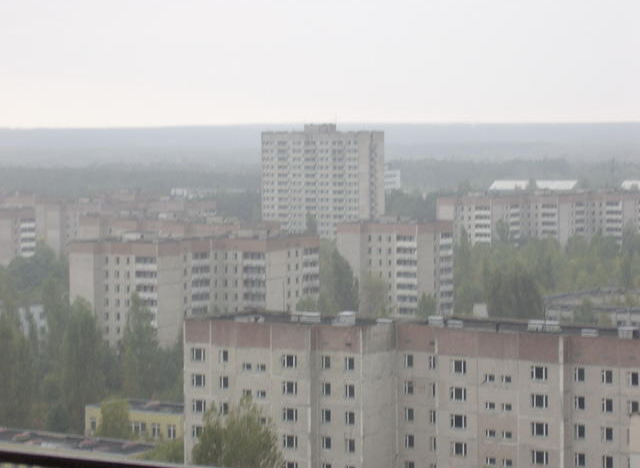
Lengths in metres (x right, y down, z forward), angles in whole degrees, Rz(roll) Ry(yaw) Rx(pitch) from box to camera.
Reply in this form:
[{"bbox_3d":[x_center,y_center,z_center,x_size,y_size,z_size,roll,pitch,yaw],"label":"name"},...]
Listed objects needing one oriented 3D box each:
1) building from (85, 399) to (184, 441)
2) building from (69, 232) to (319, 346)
[{"bbox_3d":[-27.140,30.820,264.640,17.500,7.500,10.500,2,4,28],"label":"building"},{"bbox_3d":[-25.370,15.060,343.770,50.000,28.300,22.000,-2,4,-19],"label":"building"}]

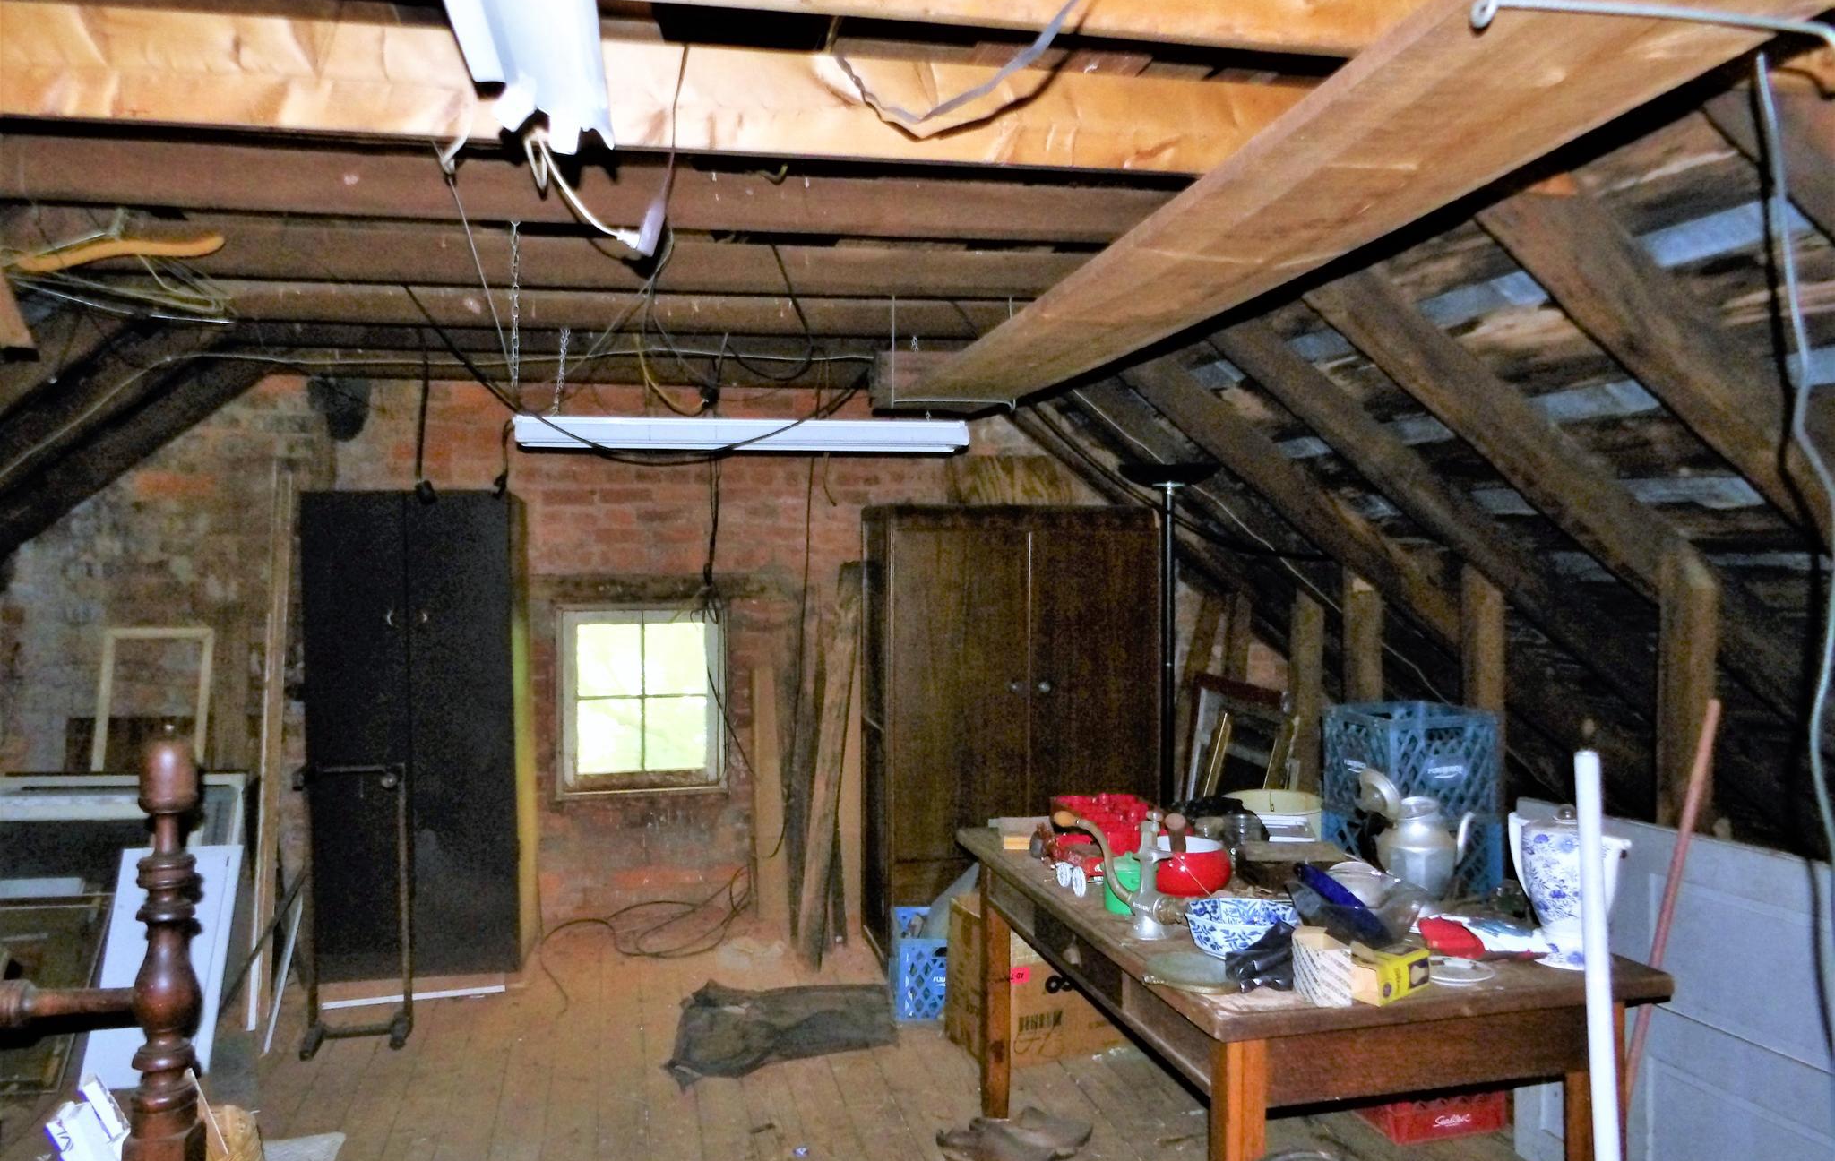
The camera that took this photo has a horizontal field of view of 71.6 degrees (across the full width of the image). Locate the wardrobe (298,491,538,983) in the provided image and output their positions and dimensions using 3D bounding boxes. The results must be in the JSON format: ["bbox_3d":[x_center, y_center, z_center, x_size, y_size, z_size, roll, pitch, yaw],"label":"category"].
[{"bbox_3d":[-1.879,0.569,4.882,0.725,1.790,0.420,-1,3,-7],"label":"wardrobe"}]

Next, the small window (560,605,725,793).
[{"bbox_3d":[-1.165,0.499,5.394,0.680,0.785,0.090,-1,3,-10],"label":"small window"}]

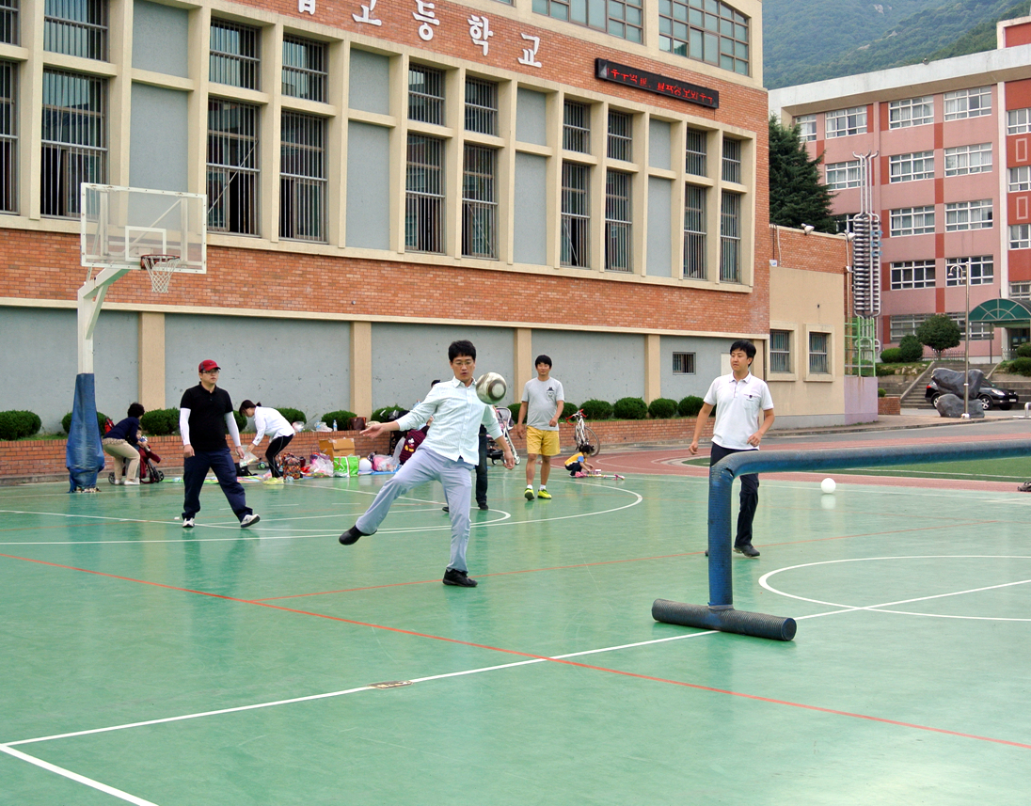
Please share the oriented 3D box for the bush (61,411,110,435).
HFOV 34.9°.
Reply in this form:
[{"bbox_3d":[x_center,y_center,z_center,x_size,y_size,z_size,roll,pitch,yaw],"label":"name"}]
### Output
[{"bbox_3d":[-7.092,0.334,27.100,0.800,0.430,0.820,0,0,0],"label":"bush"}]

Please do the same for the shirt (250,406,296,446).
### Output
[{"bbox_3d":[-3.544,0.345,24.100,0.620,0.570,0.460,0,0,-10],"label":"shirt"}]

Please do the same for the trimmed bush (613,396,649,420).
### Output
[{"bbox_3d":[2.825,0.137,39.900,0.820,0.540,0.870,0,0,0],"label":"trimmed bush"}]

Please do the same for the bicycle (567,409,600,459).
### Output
[{"bbox_3d":[1.440,0.647,34.400,0.550,1.020,1.600,0,0,-14],"label":"bicycle"}]

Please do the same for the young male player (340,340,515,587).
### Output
[{"bbox_3d":[-0.639,0.440,11.800,1.200,1.760,0.620,0,1,-14],"label":"young male player"}]

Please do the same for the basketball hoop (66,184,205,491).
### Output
[{"bbox_3d":[-5.250,-0.785,21.852,1.820,3.980,2.630,-1,1,-41],"label":"basketball hoop"}]

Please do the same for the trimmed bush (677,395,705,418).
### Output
[{"bbox_3d":[4.544,0.095,41.388,0.840,0.560,0.840,0,1,0],"label":"trimmed bush"}]

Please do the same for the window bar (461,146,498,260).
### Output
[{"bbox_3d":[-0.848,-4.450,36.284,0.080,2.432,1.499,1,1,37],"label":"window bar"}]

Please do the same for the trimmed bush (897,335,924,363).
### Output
[{"bbox_3d":[24.829,-3.366,103.000,1.650,1.750,1.650,0,0,0],"label":"trimmed bush"}]

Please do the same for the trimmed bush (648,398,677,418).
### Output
[{"bbox_3d":[3.678,0.129,41.000,0.780,0.520,0.800,0,0,0],"label":"trimmed bush"}]

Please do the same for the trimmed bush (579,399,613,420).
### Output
[{"bbox_3d":[1.924,0.156,38.800,0.800,0.500,0.820,0,0,0],"label":"trimmed bush"}]

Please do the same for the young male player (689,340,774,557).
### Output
[{"bbox_3d":[1.756,0.371,13.350,0.660,1.770,0.500,0,0,9],"label":"young male player"}]

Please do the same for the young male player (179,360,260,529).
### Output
[{"bbox_3d":[-3.029,0.424,16.800,0.770,1.720,0.500,0,1,-24],"label":"young male player"}]

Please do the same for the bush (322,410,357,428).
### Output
[{"bbox_3d":[-3.318,0.329,31.033,0.700,0.400,0.700,0,1,0],"label":"bush"}]

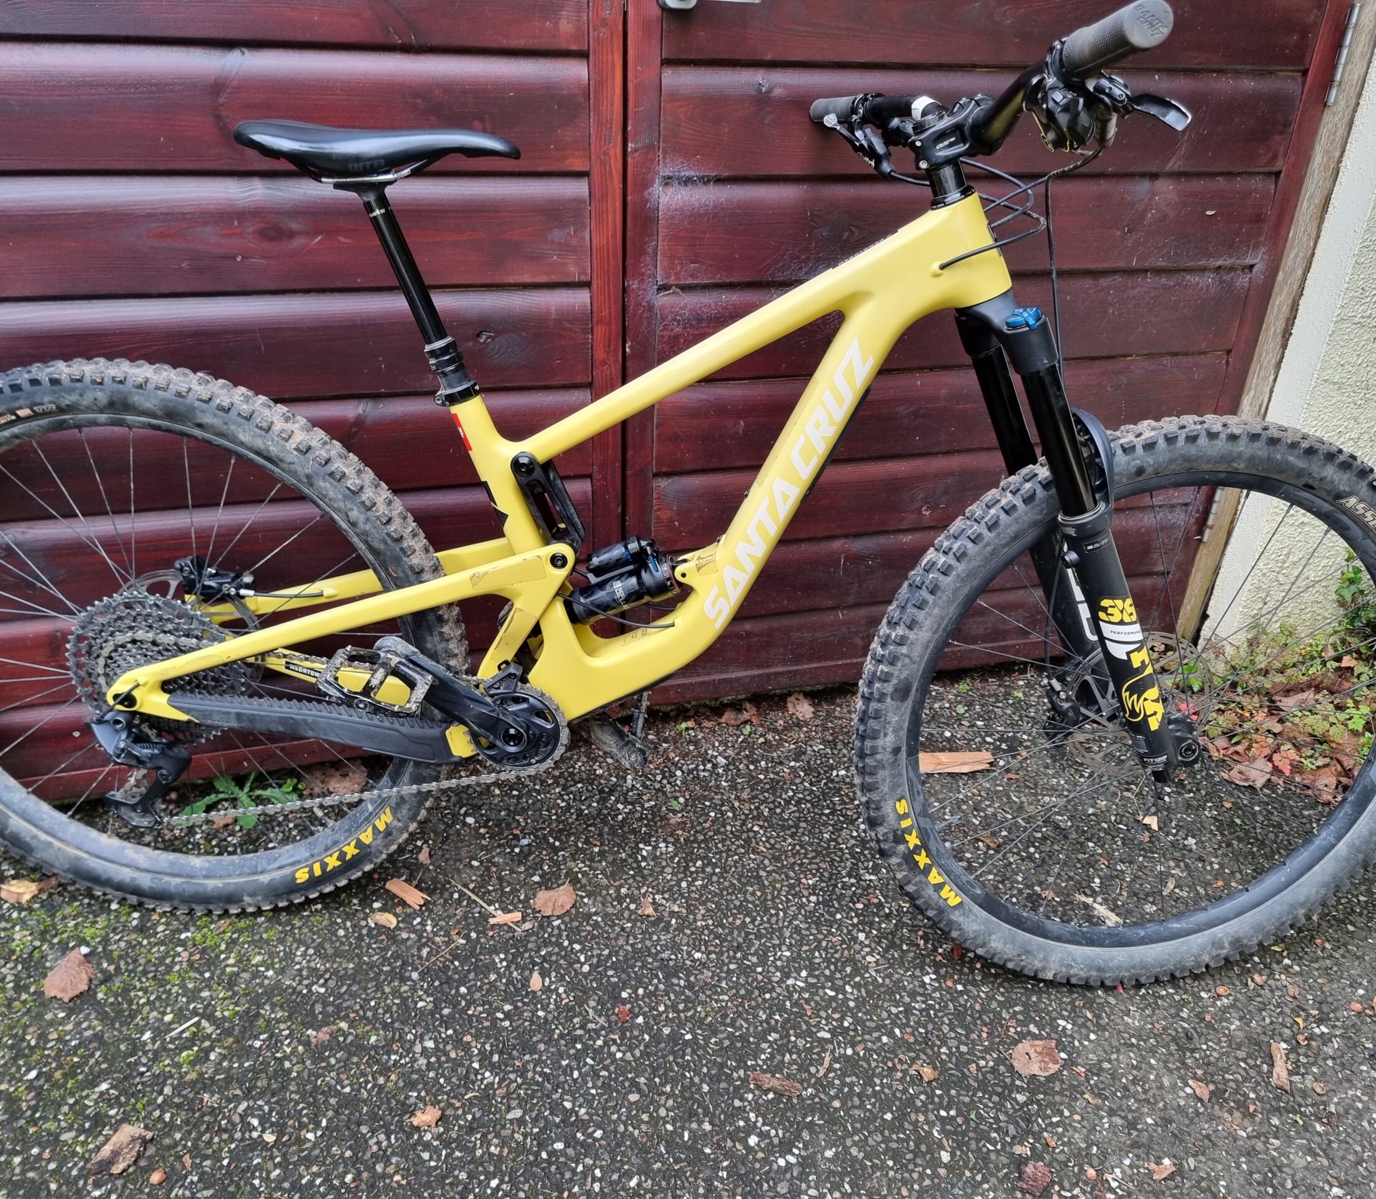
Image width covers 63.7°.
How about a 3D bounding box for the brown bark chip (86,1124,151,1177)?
[{"bbox_3d":[-0.608,0.592,1.189,0.037,0.013,0.056,11,30,15],"label":"brown bark chip"}]

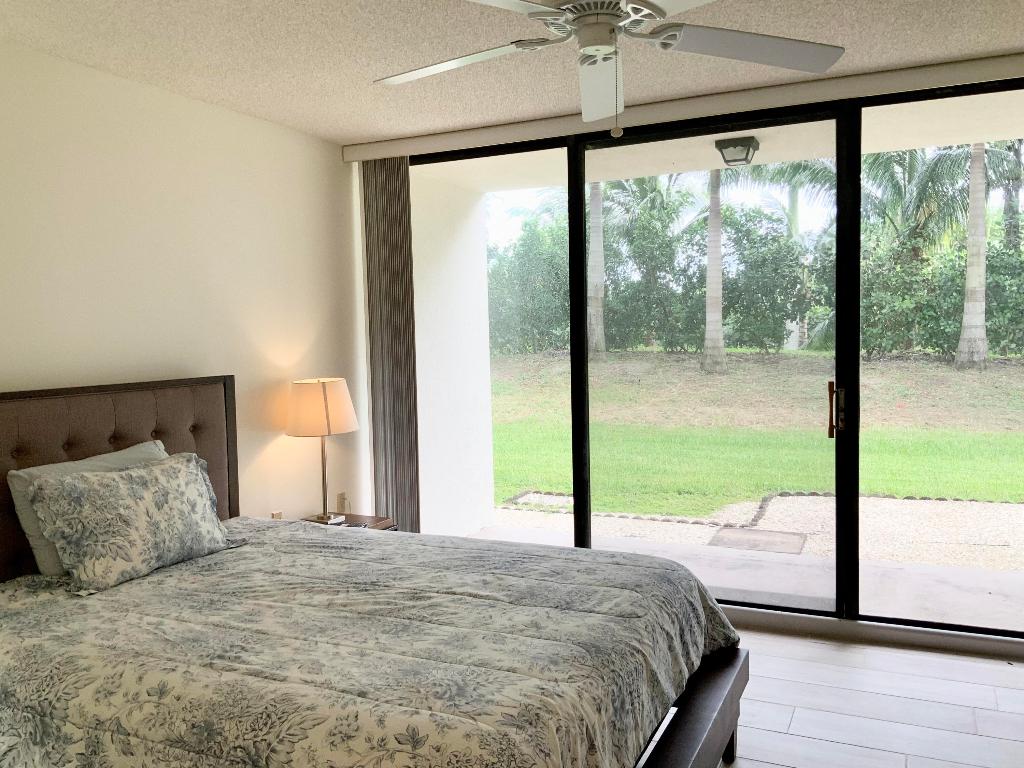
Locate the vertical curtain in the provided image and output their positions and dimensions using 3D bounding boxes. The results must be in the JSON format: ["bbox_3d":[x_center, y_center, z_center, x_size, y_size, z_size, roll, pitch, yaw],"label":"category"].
[{"bbox_3d":[-0.644,-0.083,4.648,0.250,2.280,0.120,0,4,25],"label":"vertical curtain"}]

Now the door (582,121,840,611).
[{"bbox_3d":[0.905,-0.070,4.042,1.260,2.200,0.080,0,4,25],"label":"door"}]

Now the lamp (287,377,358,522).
[{"bbox_3d":[-0.906,0.319,4.134,0.245,0.680,0.245,0,4,25],"label":"lamp"}]

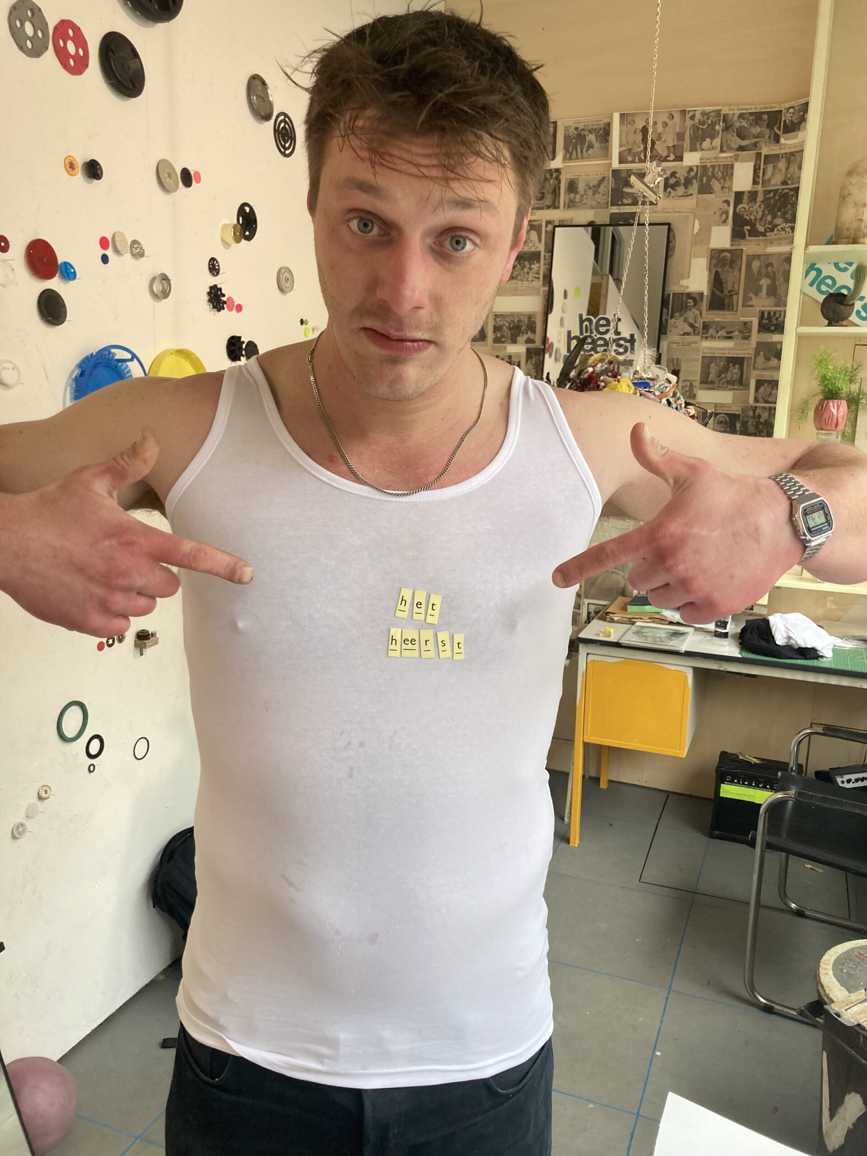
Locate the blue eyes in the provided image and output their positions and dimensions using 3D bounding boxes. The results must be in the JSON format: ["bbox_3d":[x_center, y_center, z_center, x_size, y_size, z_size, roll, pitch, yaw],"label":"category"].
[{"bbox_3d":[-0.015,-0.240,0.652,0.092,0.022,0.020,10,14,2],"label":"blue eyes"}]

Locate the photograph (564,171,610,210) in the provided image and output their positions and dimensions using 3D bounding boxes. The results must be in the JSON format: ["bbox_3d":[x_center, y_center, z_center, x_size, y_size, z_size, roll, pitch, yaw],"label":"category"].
[{"bbox_3d":[0.587,-1.485,3.585,0.174,0.140,0.004,6,12,21],"label":"photograph"}]

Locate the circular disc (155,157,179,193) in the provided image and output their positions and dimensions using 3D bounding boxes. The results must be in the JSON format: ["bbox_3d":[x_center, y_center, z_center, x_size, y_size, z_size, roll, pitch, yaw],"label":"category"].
[{"bbox_3d":[-0.645,-0.977,2.268,0.015,0.082,0.082,6,11,21],"label":"circular disc"}]

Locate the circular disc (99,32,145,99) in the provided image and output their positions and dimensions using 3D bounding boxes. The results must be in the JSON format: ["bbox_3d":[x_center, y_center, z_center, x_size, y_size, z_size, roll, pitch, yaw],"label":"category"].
[{"bbox_3d":[-0.698,-1.147,2.094,0.027,0.130,0.130,6,12,21],"label":"circular disc"}]

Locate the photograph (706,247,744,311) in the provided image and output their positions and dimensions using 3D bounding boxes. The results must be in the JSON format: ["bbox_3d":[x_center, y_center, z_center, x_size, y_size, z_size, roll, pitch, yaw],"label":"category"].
[{"bbox_3d":[1.099,-1.119,3.526,0.118,0.230,0.006,6,11,21],"label":"photograph"}]

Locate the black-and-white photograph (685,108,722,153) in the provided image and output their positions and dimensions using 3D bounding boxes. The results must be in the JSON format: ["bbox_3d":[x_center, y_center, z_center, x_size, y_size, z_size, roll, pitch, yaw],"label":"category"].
[{"bbox_3d":[0.981,-1.625,3.399,0.125,0.149,0.004,6,12,21],"label":"black-and-white photograph"}]

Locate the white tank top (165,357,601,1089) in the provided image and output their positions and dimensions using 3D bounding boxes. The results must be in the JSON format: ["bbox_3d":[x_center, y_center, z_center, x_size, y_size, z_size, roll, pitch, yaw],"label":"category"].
[{"bbox_3d":[-0.054,0.111,0.901,0.400,0.650,0.250,1,11,-3],"label":"white tank top"}]

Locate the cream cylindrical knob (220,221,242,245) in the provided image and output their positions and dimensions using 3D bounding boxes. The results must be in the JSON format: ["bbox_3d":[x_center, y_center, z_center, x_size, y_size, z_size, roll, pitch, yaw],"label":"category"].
[{"bbox_3d":[-0.545,-0.933,2.533,0.036,0.055,0.055,6,12,21],"label":"cream cylindrical knob"}]

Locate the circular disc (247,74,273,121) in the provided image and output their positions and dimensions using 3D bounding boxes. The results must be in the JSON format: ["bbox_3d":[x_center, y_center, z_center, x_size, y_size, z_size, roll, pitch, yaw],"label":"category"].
[{"bbox_3d":[-0.485,-1.343,2.615,0.020,0.124,0.124,6,11,21],"label":"circular disc"}]

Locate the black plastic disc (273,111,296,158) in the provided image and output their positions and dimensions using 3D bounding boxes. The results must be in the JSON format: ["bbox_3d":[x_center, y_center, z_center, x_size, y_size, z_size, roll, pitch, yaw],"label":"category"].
[{"bbox_3d":[-0.439,-1.312,2.766,0.013,0.128,0.128,6,11,21],"label":"black plastic disc"}]

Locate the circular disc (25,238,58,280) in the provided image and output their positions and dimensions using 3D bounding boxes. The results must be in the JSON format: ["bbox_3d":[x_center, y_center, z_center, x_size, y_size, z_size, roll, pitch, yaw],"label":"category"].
[{"bbox_3d":[-0.816,-0.665,1.949,0.016,0.080,0.080,6,12,21],"label":"circular disc"}]

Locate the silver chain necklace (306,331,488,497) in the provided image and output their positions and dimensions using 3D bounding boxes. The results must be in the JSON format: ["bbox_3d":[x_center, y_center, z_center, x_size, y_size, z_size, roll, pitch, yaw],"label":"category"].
[{"bbox_3d":[-0.031,-0.153,0.821,0.160,0.150,0.150,1,11,-3],"label":"silver chain necklace"}]

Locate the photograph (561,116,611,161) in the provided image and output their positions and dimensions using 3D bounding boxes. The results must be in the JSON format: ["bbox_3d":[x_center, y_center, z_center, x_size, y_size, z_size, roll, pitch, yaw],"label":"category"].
[{"bbox_3d":[0.583,-1.662,3.553,0.183,0.156,0.004,6,12,21],"label":"photograph"}]

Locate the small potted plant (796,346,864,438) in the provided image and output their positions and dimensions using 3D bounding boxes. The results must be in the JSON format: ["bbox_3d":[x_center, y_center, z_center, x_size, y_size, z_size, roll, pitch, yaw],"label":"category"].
[{"bbox_3d":[1.391,-0.648,3.285,0.220,0.315,0.210,6,12,21],"label":"small potted plant"}]

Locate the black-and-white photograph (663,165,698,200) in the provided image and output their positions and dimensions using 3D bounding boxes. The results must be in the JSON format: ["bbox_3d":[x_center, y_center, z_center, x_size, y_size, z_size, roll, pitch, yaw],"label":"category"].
[{"bbox_3d":[0.914,-1.461,3.458,0.120,0.115,0.004,6,12,21],"label":"black-and-white photograph"}]

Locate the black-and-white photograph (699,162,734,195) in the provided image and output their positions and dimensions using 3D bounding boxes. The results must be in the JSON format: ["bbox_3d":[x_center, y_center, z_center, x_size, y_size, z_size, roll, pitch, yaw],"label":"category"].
[{"bbox_3d":[1.050,-1.486,3.482,0.121,0.104,0.006,6,11,21],"label":"black-and-white photograph"}]

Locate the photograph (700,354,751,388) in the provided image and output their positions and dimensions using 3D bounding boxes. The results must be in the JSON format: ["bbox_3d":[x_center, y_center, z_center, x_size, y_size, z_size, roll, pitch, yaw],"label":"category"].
[{"bbox_3d":[1.098,-0.773,3.513,0.179,0.121,0.004,6,12,21],"label":"photograph"}]

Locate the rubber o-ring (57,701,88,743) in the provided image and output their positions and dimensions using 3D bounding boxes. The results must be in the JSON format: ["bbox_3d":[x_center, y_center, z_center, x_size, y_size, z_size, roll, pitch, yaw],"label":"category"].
[{"bbox_3d":[-0.838,0.334,2.171,0.009,0.093,0.093,6,12,21],"label":"rubber o-ring"}]

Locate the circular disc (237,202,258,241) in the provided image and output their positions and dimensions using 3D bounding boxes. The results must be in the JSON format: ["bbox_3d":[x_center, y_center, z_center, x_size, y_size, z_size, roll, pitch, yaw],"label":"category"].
[{"bbox_3d":[-0.520,-0.997,2.615,0.016,0.103,0.103,6,11,21],"label":"circular disc"}]

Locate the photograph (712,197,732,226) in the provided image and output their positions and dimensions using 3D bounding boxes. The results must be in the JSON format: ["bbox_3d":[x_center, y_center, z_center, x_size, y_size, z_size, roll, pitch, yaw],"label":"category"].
[{"bbox_3d":[1.056,-1.343,3.422,0.057,0.102,0.004,6,12,21],"label":"photograph"}]

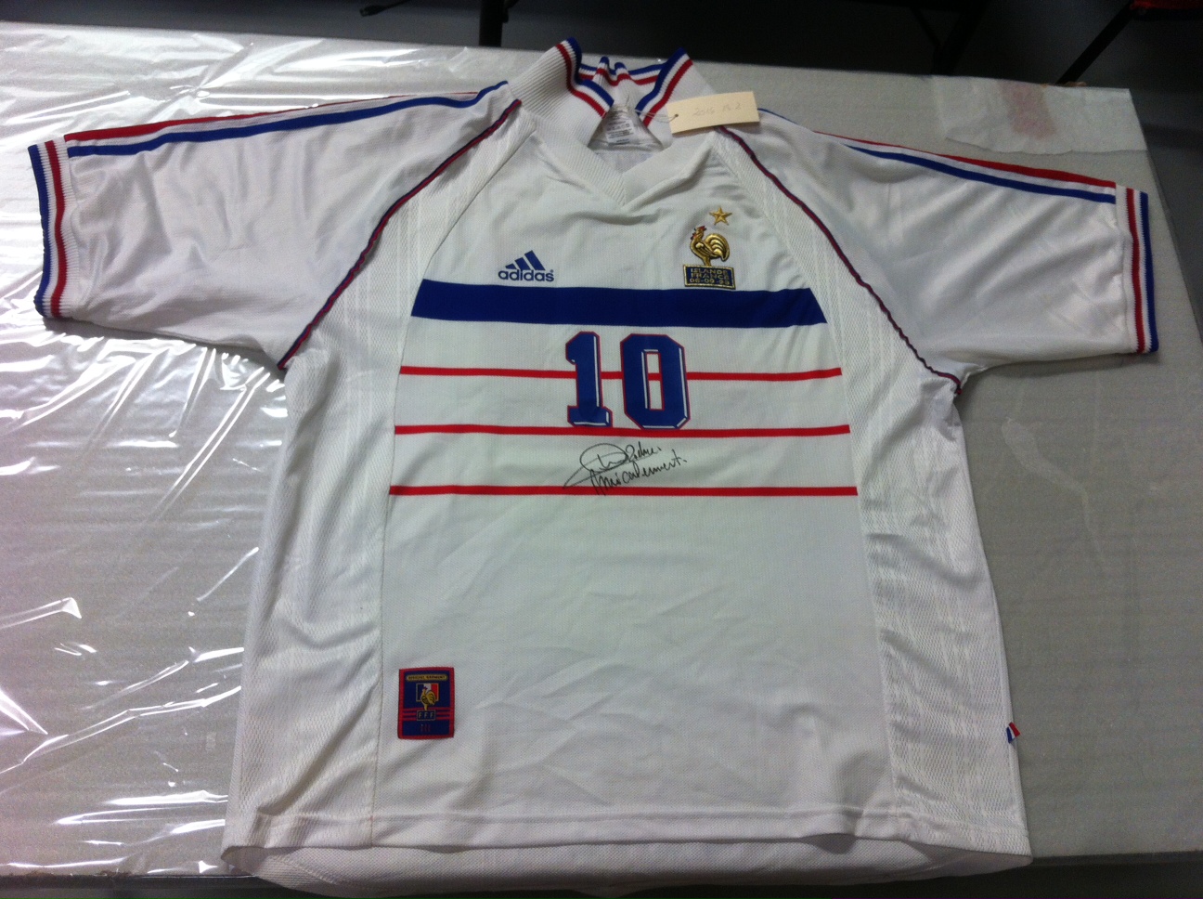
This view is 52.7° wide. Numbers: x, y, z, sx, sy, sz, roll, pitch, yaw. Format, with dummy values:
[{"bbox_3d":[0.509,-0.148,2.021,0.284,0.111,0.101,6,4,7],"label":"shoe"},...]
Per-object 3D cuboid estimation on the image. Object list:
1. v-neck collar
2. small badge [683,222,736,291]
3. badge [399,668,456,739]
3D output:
[{"bbox_3d":[0.015,-0.321,1.204,0.211,0.060,0.163,1,64,-6],"label":"v-neck collar"},{"bbox_3d":[0.103,-0.186,1.173,0.049,0.005,0.073,2,64,-6],"label":"small badge"},{"bbox_3d":[-0.138,0.200,0.959,0.044,0.004,0.057,-1,64,-7],"label":"badge"}]

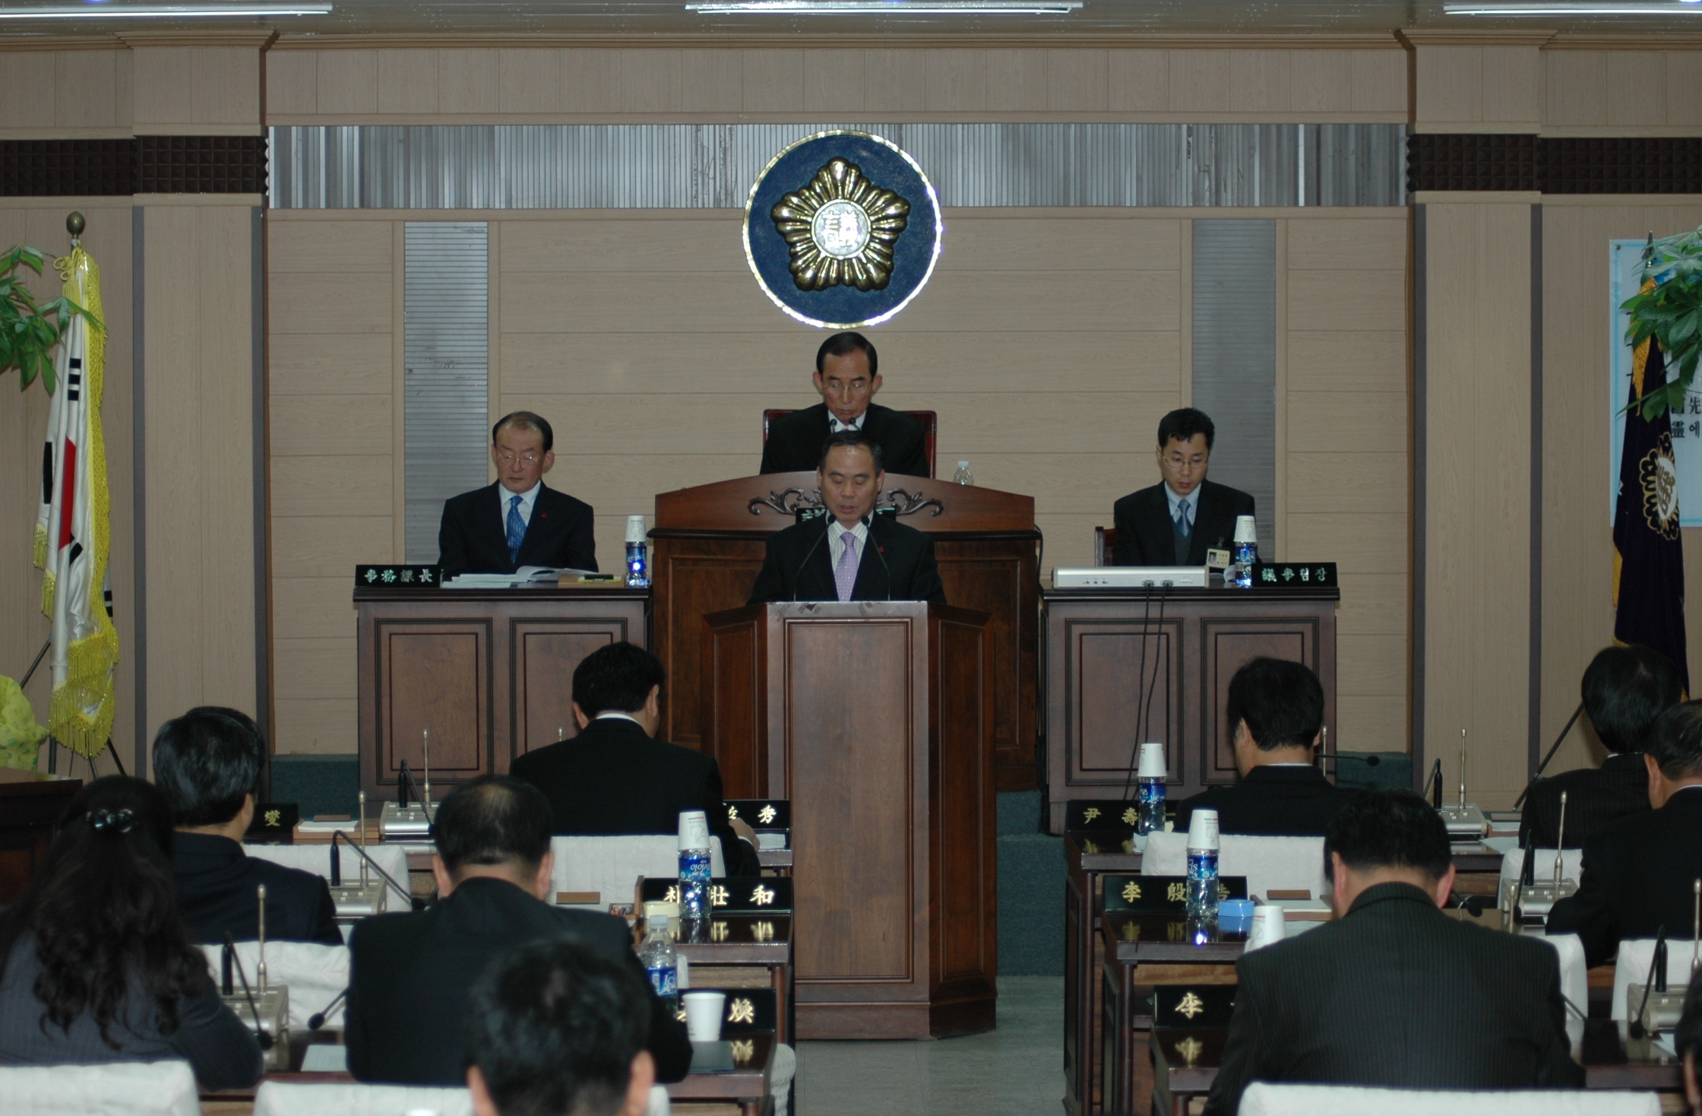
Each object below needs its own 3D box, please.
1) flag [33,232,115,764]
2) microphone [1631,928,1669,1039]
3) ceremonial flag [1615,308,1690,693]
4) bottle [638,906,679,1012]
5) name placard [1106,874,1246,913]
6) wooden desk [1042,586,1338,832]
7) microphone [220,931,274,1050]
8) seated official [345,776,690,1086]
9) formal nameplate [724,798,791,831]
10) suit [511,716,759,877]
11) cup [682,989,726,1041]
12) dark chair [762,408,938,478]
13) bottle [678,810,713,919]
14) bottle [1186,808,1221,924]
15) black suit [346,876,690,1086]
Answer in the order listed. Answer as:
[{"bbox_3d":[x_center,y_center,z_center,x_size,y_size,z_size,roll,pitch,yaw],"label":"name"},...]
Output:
[{"bbox_3d":[-2.488,-0.188,15.900,0.280,1.650,0.240,0,2,0],"label":"flag"},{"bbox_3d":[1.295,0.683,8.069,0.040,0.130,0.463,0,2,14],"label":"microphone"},{"bbox_3d":[2.567,-0.139,15.900,0.270,1.520,0.220,0,2,0],"label":"ceremonial flag"},{"bbox_3d":[-0.309,0.681,8.029,0.063,0.208,0.063,0,2,0],"label":"bottle"},{"bbox_3d":[0.670,0.691,10.239,0.293,0.072,0.055,0,3,0],"label":"name placard"},{"bbox_3d":[1.023,0.454,15.225,0.890,0.740,0.600,0,2,0],"label":"wooden desk"},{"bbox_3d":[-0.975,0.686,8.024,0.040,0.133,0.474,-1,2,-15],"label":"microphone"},{"bbox_3d":[-0.498,0.923,7.587,0.510,1.190,0.780,0,2,0],"label":"seated official"},{"bbox_3d":[-0.297,0.617,11.961,0.295,0.071,0.055,0,3,0],"label":"formal nameplate"},{"bbox_3d":[-0.491,0.660,11.250,0.550,0.620,0.450,0,2,5],"label":"suit"},{"bbox_3d":[-0.242,0.760,8.200,0.072,0.073,0.072,0,2,0],"label":"cup"},{"bbox_3d":[0.000,0.100,15.900,0.575,1.150,0.620,0,2,0],"label":"dark chair"},{"bbox_3d":[-0.311,0.611,9.938,0.066,0.213,0.066,0,2,0],"label":"bottle"},{"bbox_3d":[0.722,0.625,10.147,0.067,0.222,0.067,0,3,0],"label":"bottle"},{"bbox_3d":[-0.513,0.797,7.720,0.545,0.620,0.450,0,2,0],"label":"black suit"}]

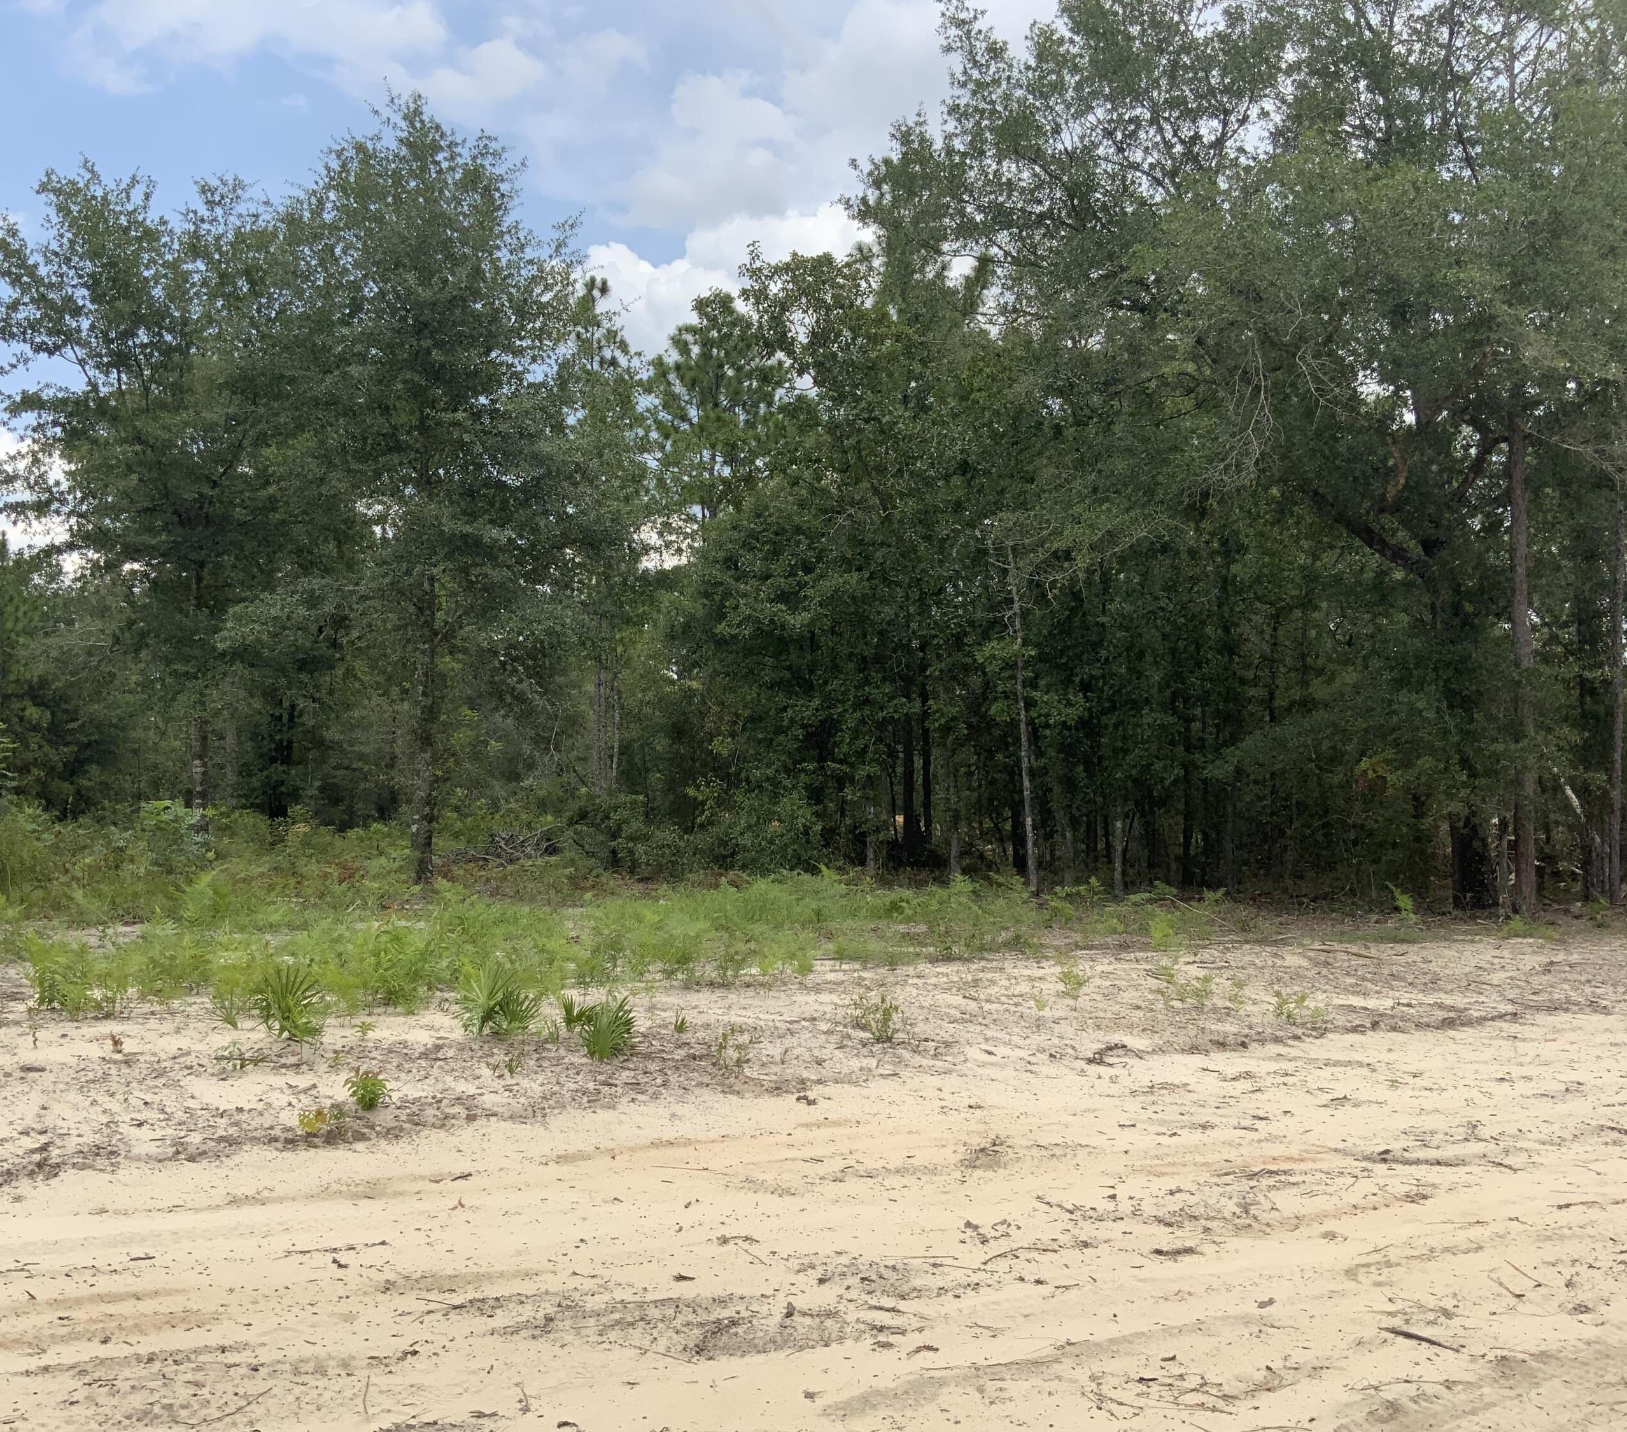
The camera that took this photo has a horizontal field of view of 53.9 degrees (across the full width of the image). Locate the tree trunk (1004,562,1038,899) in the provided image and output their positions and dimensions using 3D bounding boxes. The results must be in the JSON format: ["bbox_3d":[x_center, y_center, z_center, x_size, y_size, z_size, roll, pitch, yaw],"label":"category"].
[{"bbox_3d":[2.820,0.091,21.600,0.400,4.630,0.300,0,-2,0],"label":"tree trunk"}]

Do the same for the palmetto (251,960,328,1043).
[{"bbox_3d":[-3.351,1.821,10.223,0.490,0.521,0.450,0,-3,0],"label":"palmetto"}]

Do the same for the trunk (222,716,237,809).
[{"bbox_3d":[-12.014,0.999,32.990,0.200,1.969,0.200,-1,-3,0],"label":"trunk"}]

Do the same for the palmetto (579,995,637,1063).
[{"bbox_3d":[-1.162,1.758,9.000,0.330,0.360,0.320,0,-2,0],"label":"palmetto"}]

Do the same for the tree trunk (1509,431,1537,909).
[{"bbox_3d":[8.292,-0.584,18.700,0.340,5.790,0.320,0,-2,0],"label":"tree trunk"}]

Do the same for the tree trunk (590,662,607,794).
[{"bbox_3d":[-4.566,0.254,34.000,0.300,2.820,0.280,0,-2,0],"label":"tree trunk"}]

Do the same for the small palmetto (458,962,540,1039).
[{"bbox_3d":[-2.036,1.843,10.348,0.530,0.489,0.450,0,-3,0],"label":"small palmetto"}]

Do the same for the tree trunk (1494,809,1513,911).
[{"bbox_3d":[8.066,1.692,18.700,0.190,1.240,0.180,0,-2,0],"label":"tree trunk"}]

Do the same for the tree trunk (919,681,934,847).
[{"bbox_3d":[2.062,0.875,28.991,0.170,3.028,0.170,-1,-3,0],"label":"tree trunk"}]

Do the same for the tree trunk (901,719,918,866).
[{"bbox_3d":[1.624,1.259,27.000,0.280,2.440,0.260,0,-2,0],"label":"tree trunk"}]

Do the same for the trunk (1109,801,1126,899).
[{"bbox_3d":[4.510,1.982,23.622,0.170,1.428,0.170,-1,-3,0],"label":"trunk"}]

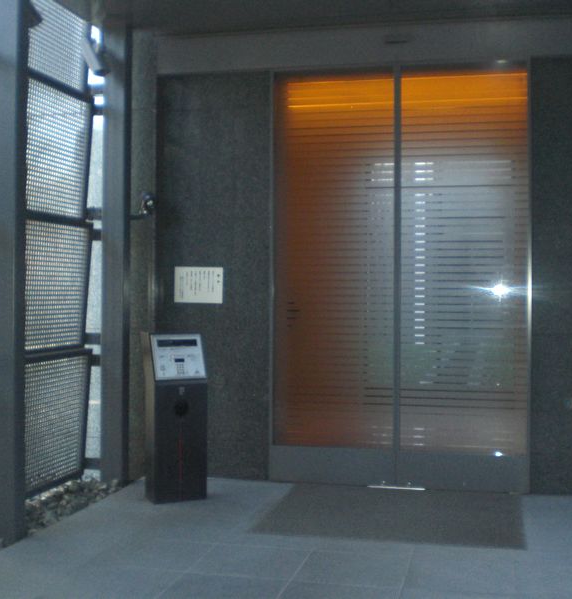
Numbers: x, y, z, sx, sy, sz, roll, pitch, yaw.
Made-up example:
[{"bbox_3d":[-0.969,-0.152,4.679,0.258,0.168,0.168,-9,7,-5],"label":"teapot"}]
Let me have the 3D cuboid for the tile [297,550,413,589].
[{"bbox_3d":[0.377,1.494,4.846,0.580,0.020,0.561,0,1,13],"label":"tile"}]

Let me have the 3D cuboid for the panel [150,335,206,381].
[{"bbox_3d":[-0.780,0.427,6.380,0.383,0.335,0.070,0,-19,-26],"label":"panel"}]

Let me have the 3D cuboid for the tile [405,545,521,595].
[{"bbox_3d":[0.944,1.498,4.718,0.580,0.020,0.561,0,1,13],"label":"tile"}]

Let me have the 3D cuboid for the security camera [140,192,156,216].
[{"bbox_3d":[-1.079,-0.740,6.830,0.120,0.175,0.140,0,1,-24],"label":"security camera"}]

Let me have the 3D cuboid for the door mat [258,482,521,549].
[{"bbox_3d":[0.755,1.461,6.039,1.705,0.015,1.395,0,1,13],"label":"door mat"}]

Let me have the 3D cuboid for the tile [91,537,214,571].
[{"bbox_3d":[-0.761,1.486,5.103,0.580,0.020,0.561,0,1,13],"label":"tile"}]

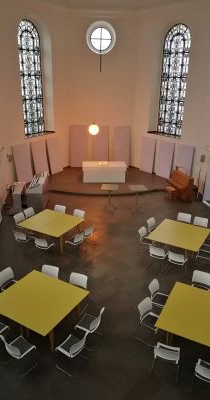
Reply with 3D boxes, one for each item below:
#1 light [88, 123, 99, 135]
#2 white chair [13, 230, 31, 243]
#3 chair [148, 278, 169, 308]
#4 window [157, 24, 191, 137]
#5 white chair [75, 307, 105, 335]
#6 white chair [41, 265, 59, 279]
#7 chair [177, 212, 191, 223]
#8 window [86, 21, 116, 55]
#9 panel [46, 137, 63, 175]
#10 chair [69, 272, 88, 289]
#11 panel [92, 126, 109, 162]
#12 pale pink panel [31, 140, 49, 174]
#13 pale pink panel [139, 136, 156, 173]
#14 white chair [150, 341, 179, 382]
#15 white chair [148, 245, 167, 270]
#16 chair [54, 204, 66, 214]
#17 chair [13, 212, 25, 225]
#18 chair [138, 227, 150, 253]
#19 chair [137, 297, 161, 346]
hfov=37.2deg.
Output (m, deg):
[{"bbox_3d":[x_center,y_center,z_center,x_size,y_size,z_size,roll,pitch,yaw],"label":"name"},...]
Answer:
[{"bbox_3d":[-0.559,-3.472,15.301,0.510,0.550,0.510,1,21,0],"label":"light"},{"bbox_3d":[-2.638,1.357,10.263,0.490,0.816,0.520,11,23,23],"label":"white chair"},{"bbox_3d":[1.371,2.466,7.597,0.520,0.816,0.490,14,24,30],"label":"chair"},{"bbox_3d":[3.676,-6.274,16.676,0.120,5.516,1.720,-15,26,-36],"label":"window"},{"bbox_3d":[-0.317,2.719,6.734,0.530,0.830,0.500,13,24,29],"label":"white chair"},{"bbox_3d":[-1.465,2.130,7.861,0.495,0.785,0.535,9,23,20],"label":"white chair"},{"bbox_3d":[2.862,0.974,11.574,0.490,0.816,0.520,12,23,26],"label":"chair"},{"bbox_3d":[-0.200,-9.151,17.578,1.683,1.693,0.306,-1,21,-5],"label":"window"},{"bbox_3d":[-2.880,-2.515,17.867,0.050,1.967,1.043,6,20,31],"label":"panel"},{"bbox_3d":[-0.755,2.373,8.033,0.510,0.800,0.510,9,22,21],"label":"chair"},{"bbox_3d":[-0.267,-3.222,18.945,0.970,2.450,0.080,0,17,-2],"label":"panel"},{"bbox_3d":[-3.500,-2.177,16.803,0.080,1.980,1.000,11,23,38],"label":"pale pink panel"},{"bbox_3d":[2.651,-2.757,19.130,0.082,2.071,1.122,-12,24,-36],"label":"pale pink panel"},{"bbox_3d":[1.174,2.934,5.887,0.495,0.785,0.535,7,22,17],"label":"white chair"},{"bbox_3d":[1.640,1.710,9.482,0.500,0.830,0.530,12,23,26],"label":"white chair"},{"bbox_3d":[-1.887,0.665,12.537,0.510,0.800,0.510,9,22,21],"label":"chair"},{"bbox_3d":[-2.942,0.943,11.327,0.520,0.816,0.490,11,23,24],"label":"chair"},{"bbox_3d":[1.406,1.386,10.322,0.530,0.830,0.500,12,24,27],"label":"chair"},{"bbox_3d":[1.046,2.760,7.099,0.510,0.800,0.510,16,25,34],"label":"chair"}]

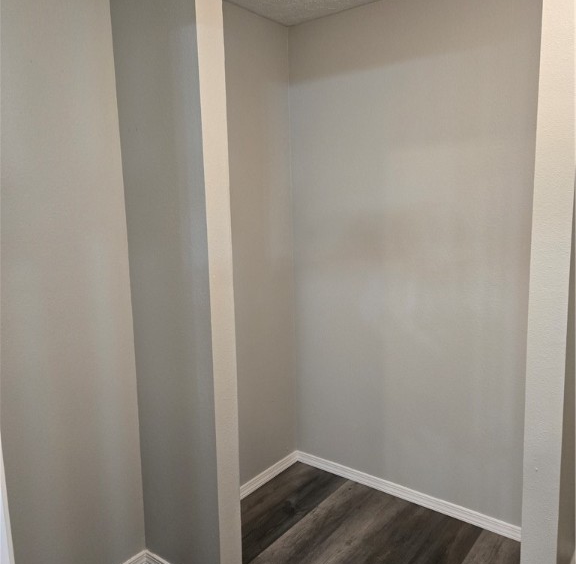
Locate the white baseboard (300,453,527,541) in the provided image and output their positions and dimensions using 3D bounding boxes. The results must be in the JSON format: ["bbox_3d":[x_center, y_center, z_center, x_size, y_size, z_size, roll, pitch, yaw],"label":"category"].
[{"bbox_3d":[0.567,1.073,2.612,1.325,0.057,0.015,5,10,38],"label":"white baseboard"}]

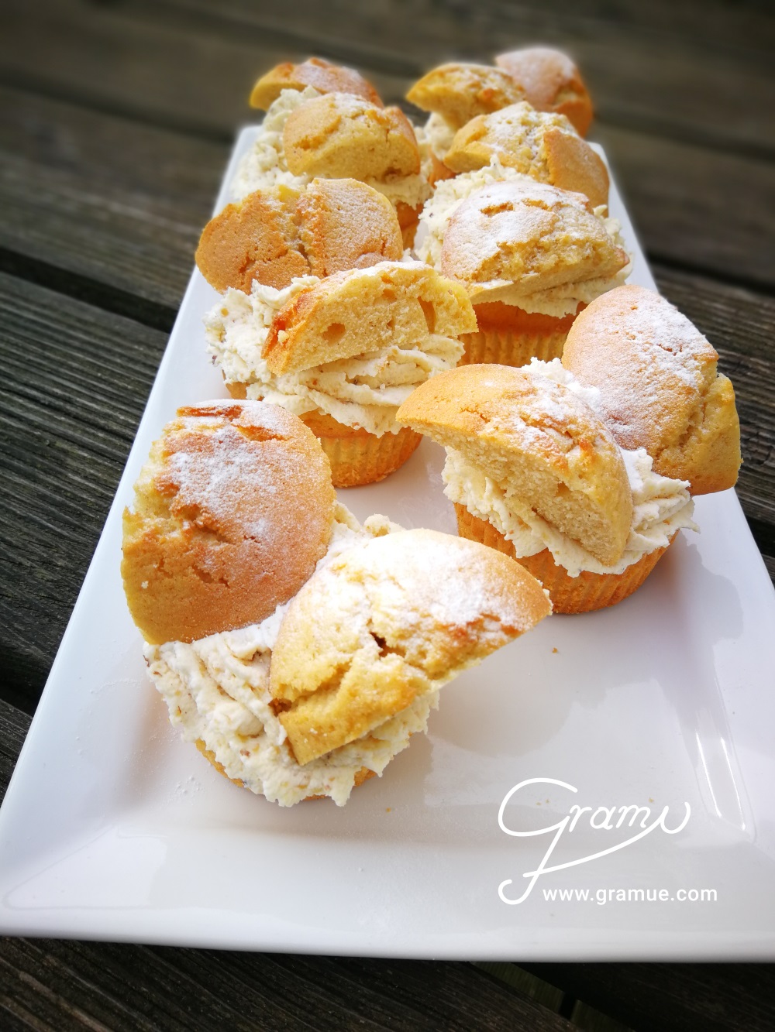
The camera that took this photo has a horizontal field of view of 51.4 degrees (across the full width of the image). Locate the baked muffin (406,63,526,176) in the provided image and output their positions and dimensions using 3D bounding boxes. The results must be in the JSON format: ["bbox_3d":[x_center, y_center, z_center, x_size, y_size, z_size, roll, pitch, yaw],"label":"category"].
[{"bbox_3d":[0.052,-0.199,0.418,0.082,0.070,0.078,2,47,0],"label":"baked muffin"}]

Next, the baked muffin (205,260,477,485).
[{"bbox_3d":[-0.015,-0.054,0.279,0.088,0.074,0.075,2,47,0],"label":"baked muffin"}]

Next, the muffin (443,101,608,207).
[{"bbox_3d":[0.059,-0.154,0.342,0.070,0.038,0.048,2,47,0],"label":"muffin"}]

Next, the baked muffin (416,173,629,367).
[{"bbox_3d":[0.057,-0.105,0.331,0.087,0.071,0.079,2,47,0],"label":"baked muffin"}]

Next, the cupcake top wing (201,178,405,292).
[{"bbox_3d":[-0.030,-0.098,0.285,0.071,0.039,0.043,2,47,0],"label":"cupcake top wing"}]

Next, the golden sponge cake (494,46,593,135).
[{"bbox_3d":[0.083,-0.225,0.421,0.056,0.036,0.049,2,47,0],"label":"golden sponge cake"}]

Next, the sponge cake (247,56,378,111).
[{"bbox_3d":[-0.034,-0.201,0.383,0.066,0.037,0.047,2,47,0],"label":"sponge cake"}]

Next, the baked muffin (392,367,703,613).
[{"bbox_3d":[0.048,-0.012,0.245,0.087,0.070,0.076,2,47,0],"label":"baked muffin"}]

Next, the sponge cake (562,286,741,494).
[{"bbox_3d":[0.076,-0.038,0.242,0.060,0.047,0.052,2,47,0],"label":"sponge cake"}]

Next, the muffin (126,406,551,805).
[{"bbox_3d":[-0.012,0.025,0.203,0.100,0.080,0.086,2,47,0],"label":"muffin"}]

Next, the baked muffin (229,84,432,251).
[{"bbox_3d":[-0.025,-0.154,0.369,0.084,0.078,0.078,2,47,0],"label":"baked muffin"}]

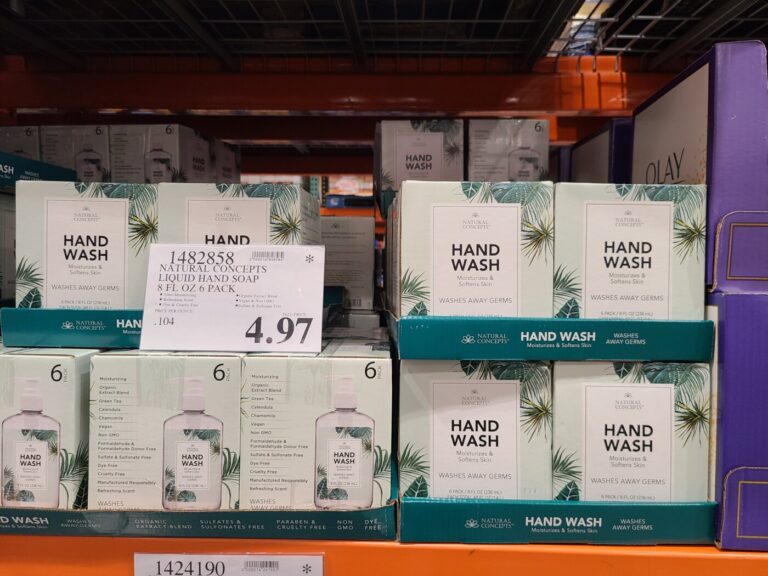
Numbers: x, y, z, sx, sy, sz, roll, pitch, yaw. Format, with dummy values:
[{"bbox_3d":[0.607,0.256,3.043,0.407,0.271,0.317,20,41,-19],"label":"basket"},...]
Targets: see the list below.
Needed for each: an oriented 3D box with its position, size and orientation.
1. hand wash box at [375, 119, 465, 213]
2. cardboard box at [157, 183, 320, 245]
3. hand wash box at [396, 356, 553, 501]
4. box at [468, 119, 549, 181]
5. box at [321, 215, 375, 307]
[{"bbox_3d":[0.066,-0.213,1.097,0.146,0.172,0.146,1,1,-2],"label":"hand wash box"},{"bbox_3d":[-0.157,-0.021,0.663,0.146,0.172,0.146,1,1,1],"label":"cardboard box"},{"bbox_3d":[0.088,0.154,0.632,0.146,0.172,0.146,1,1,0],"label":"hand wash box"},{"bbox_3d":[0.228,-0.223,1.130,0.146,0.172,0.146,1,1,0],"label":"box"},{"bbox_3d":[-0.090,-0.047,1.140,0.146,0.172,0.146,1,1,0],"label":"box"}]

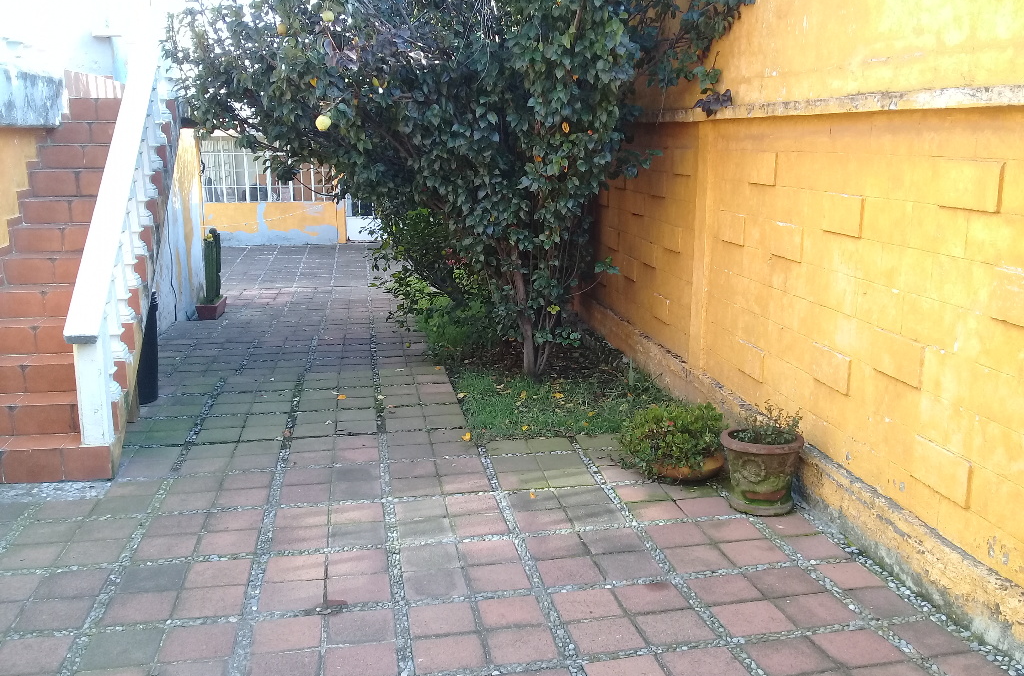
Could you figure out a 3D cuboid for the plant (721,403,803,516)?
[{"bbox_3d":[1.300,0.599,4.754,0.423,0.549,0.423,-3,12,-9],"label":"plant"}]

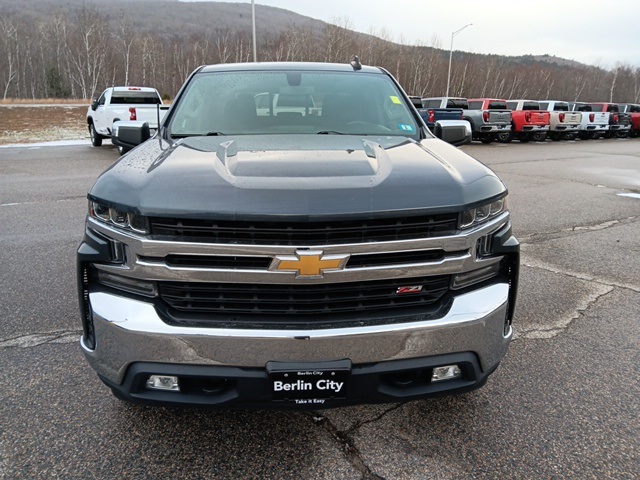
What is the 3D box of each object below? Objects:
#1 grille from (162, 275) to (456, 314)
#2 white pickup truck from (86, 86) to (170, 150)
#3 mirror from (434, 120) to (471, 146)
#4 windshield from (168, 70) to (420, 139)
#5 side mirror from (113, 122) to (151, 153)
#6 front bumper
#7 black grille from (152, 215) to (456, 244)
[{"bbox_3d":[-0.050,0.219,1.956,1.260,0.150,0.150,-1,16,-4],"label":"grille"},{"bbox_3d":[-6.274,-4.108,16.322,2.150,2.000,6.000,-12,20,-35],"label":"white pickup truck"},{"bbox_3d":[0.944,-0.754,3.411,0.280,0.200,0.170,-1,16,-4],"label":"mirror"},{"bbox_3d":[-0.157,-0.975,3.326,1.640,0.200,0.820,-1,52,-4],"label":"windshield"},{"bbox_3d":[-1.266,-0.715,3.274,0.270,0.200,0.170,-1,16,-4],"label":"side mirror"},{"bbox_3d":[-0.054,0.412,2.063,2.040,0.430,0.520,-1,16,-4],"label":"front bumper"},{"bbox_3d":[-0.052,-0.041,1.902,1.280,0.130,0.160,-1,16,-4],"label":"black grille"}]

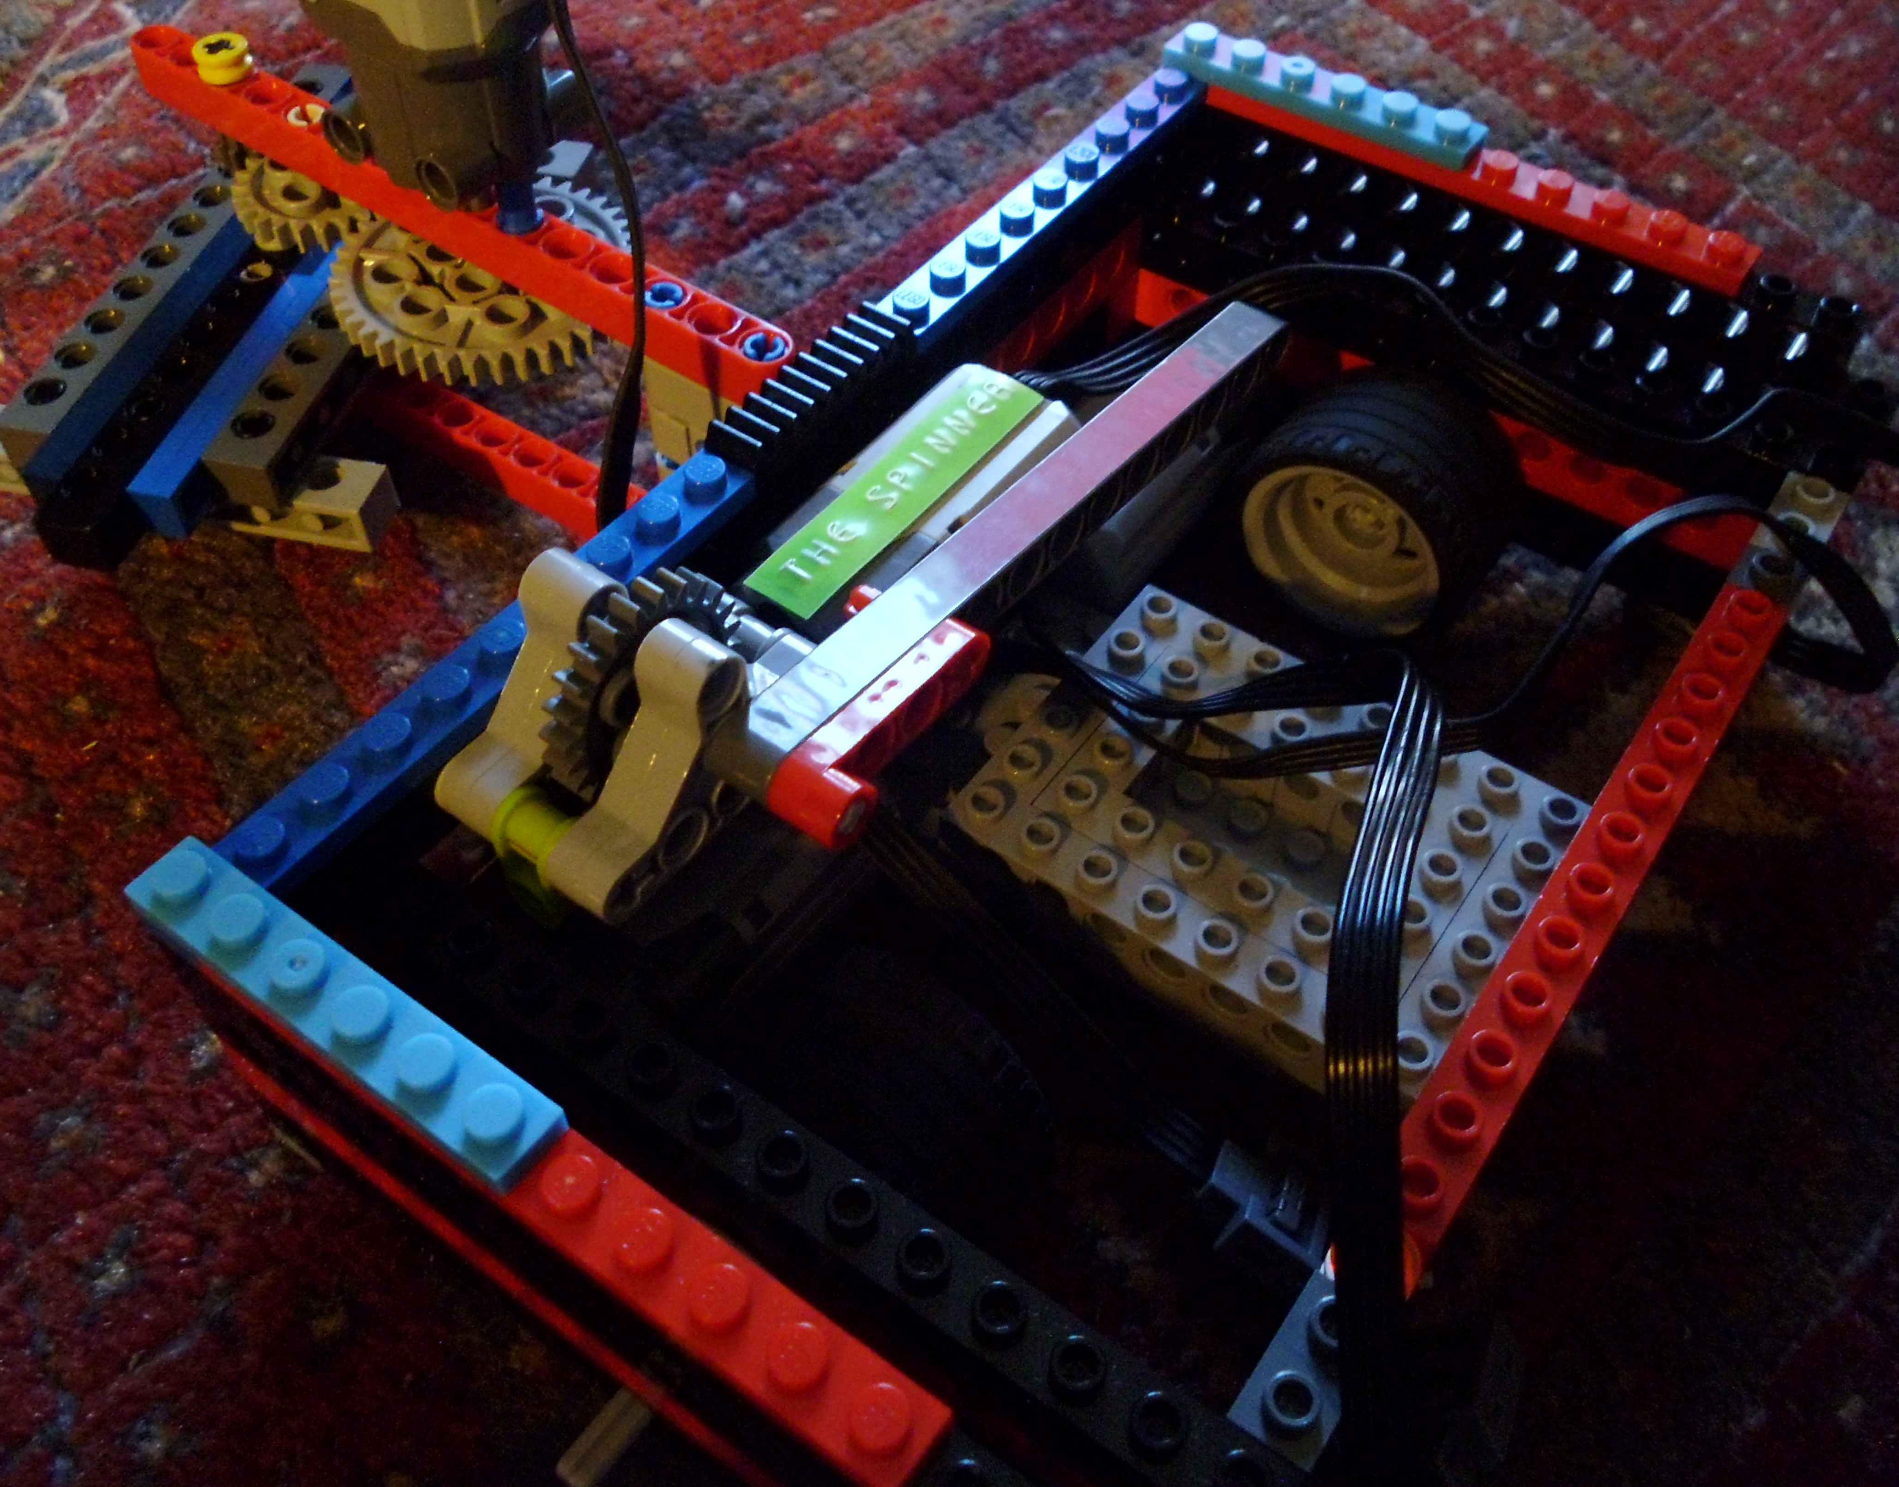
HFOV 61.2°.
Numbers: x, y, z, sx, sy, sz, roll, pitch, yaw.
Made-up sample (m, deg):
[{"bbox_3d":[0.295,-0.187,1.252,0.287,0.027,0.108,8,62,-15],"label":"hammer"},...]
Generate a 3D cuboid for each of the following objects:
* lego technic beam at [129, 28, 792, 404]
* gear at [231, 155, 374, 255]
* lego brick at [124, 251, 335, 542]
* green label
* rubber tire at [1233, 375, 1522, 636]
[{"bbox_3d":[-0.071,-0.074,0.221,0.120,0.008,0.008,30,57,17],"label":"lego technic beam"},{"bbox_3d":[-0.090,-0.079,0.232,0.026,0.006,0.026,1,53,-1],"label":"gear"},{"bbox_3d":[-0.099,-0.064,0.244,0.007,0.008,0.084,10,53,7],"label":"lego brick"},{"bbox_3d":[-0.005,-0.029,0.182,0.009,0.001,0.044,29,57,21],"label":"green label"},{"bbox_3d":[0.062,-0.034,0.234,0.037,0.037,0.022,30,60,22],"label":"rubber tire"}]

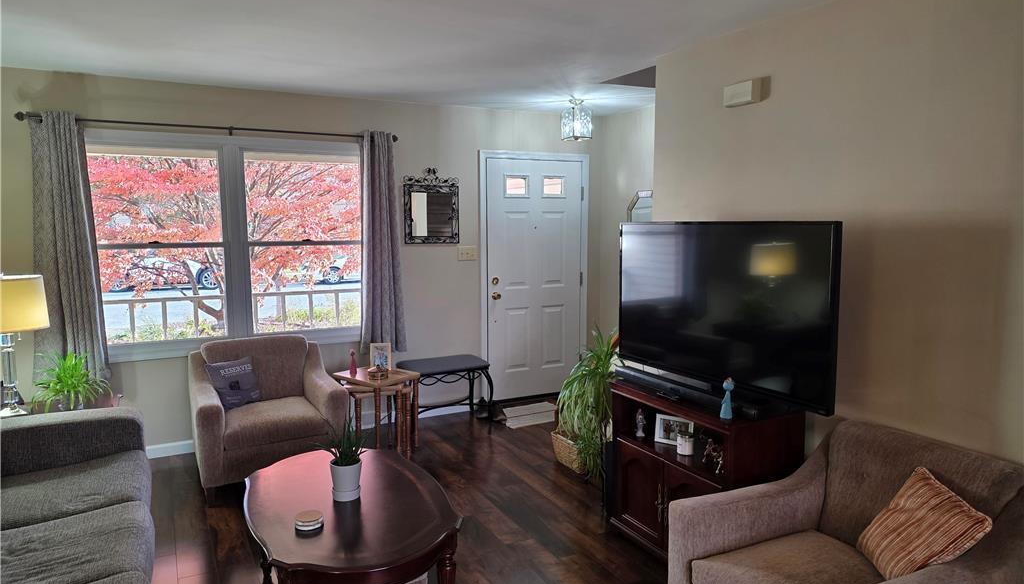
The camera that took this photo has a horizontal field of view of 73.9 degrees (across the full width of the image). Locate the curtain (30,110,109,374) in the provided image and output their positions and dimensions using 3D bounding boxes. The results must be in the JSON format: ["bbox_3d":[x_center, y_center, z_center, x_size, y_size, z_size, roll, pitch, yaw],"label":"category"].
[{"bbox_3d":[-2.694,-0.261,4.117,0.378,1.622,0.129,-3,6,-27],"label":"curtain"}]

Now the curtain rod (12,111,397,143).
[{"bbox_3d":[-1.866,-1.069,4.472,2.298,0.070,0.110,-3,6,-27],"label":"curtain rod"}]

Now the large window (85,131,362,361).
[{"bbox_3d":[-1.891,-0.308,4.648,1.851,1.463,0.100,-3,6,-27],"label":"large window"}]

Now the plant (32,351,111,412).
[{"bbox_3d":[-2.375,0.497,3.663,0.380,0.330,0.380,-3,7,-27],"label":"plant"}]

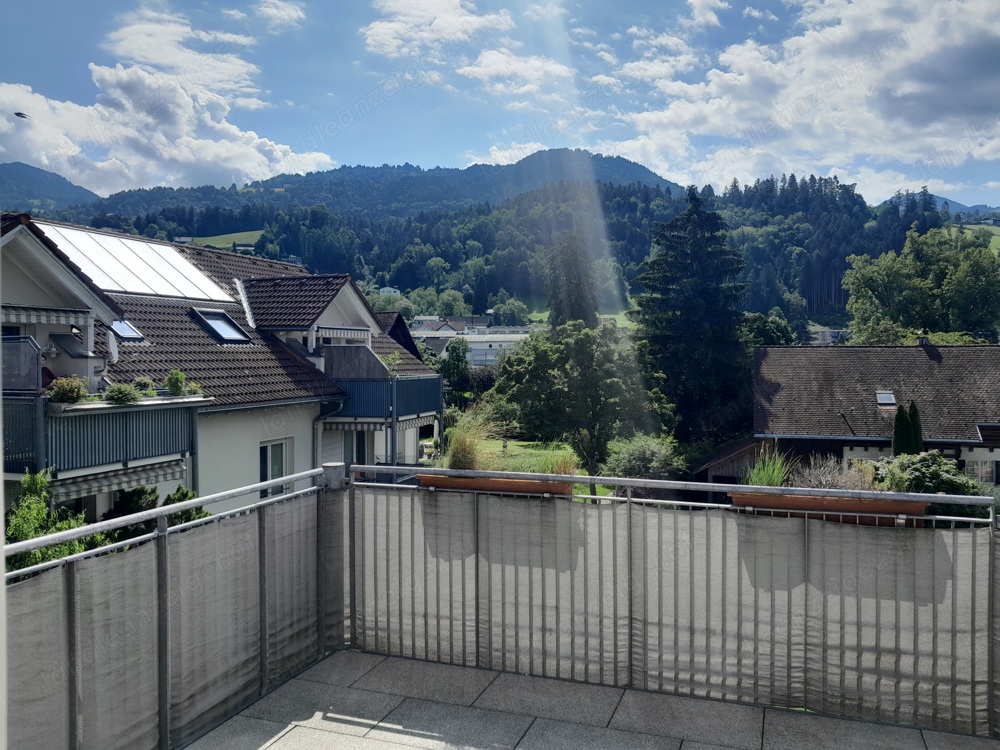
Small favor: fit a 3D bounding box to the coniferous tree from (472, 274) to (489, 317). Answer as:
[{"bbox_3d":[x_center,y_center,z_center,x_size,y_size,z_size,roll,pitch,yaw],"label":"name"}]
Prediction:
[{"bbox_3d":[-7.981,-31.483,320.229,6.100,19.500,6.100,0,1,0],"label":"coniferous tree"}]

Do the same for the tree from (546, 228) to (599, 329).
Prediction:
[{"bbox_3d":[7.038,-4.839,75.217,5.200,18.500,5.200,0,1,0],"label":"tree"}]

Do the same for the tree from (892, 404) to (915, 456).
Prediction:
[{"bbox_3d":[13.420,2.883,26.045,0.800,3.800,0.800,0,1,0],"label":"tree"}]

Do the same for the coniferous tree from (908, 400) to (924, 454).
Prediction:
[{"bbox_3d":[14.194,2.851,26.846,0.780,3.950,0.780,0,1,0],"label":"coniferous tree"}]

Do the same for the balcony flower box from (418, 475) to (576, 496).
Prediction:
[{"bbox_3d":[-0.026,0.604,3.971,0.800,0.170,0.190,0,1,19],"label":"balcony flower box"}]

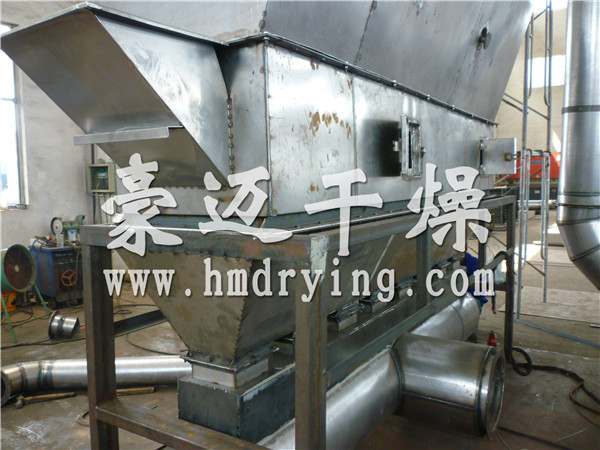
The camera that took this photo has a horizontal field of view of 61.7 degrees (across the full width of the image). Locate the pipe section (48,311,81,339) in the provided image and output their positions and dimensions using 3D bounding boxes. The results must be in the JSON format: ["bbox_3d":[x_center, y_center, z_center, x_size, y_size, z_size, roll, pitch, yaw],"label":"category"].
[{"bbox_3d":[-2.377,1.027,5.091,0.219,0.294,0.294,11,5,-4],"label":"pipe section"}]

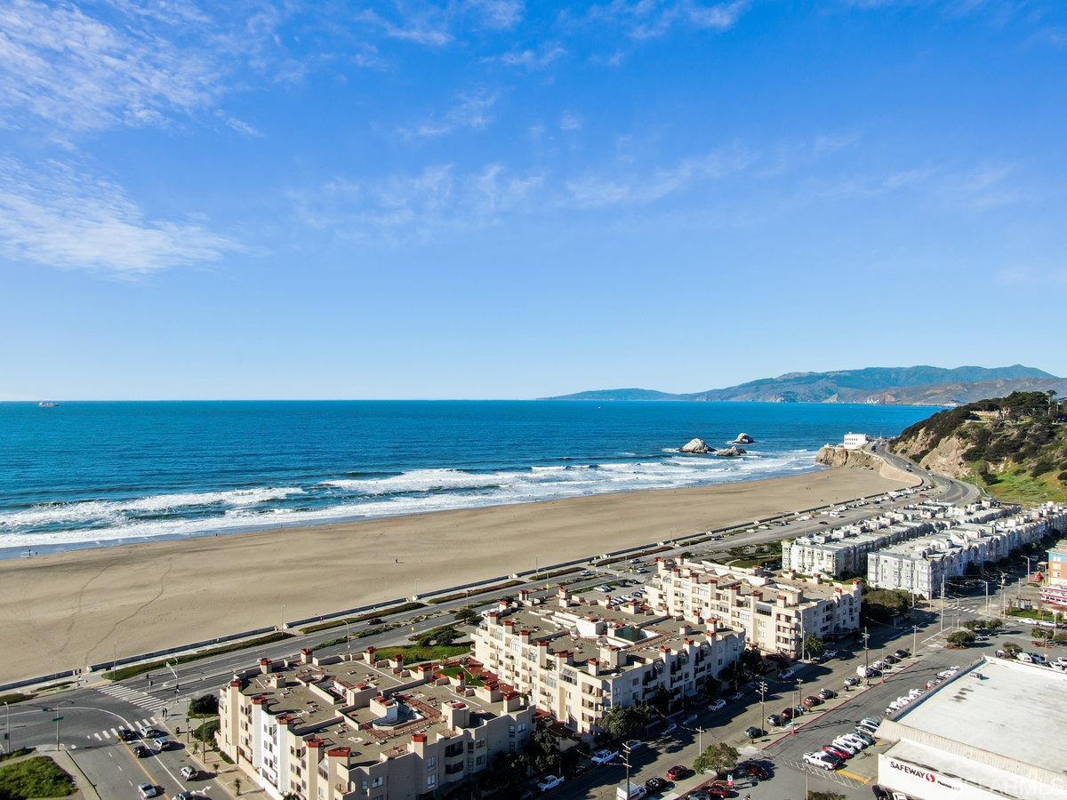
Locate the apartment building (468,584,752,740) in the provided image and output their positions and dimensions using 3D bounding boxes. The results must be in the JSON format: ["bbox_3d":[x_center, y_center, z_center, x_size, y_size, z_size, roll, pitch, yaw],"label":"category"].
[{"bbox_3d":[14.232,59.105,176.846,45.500,14.600,52.500,0,0,-42],"label":"apartment building"}]

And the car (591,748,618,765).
[{"bbox_3d":[13.171,65.723,135.956,5.200,1.650,1.850,0,0,-42],"label":"car"}]

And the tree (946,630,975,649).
[{"bbox_3d":[114.670,64.234,197.937,6.400,4.200,6.800,0,0,-42],"label":"tree"}]

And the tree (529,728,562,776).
[{"bbox_3d":[2.066,62.855,132.227,5.500,7.300,6.000,0,0,0],"label":"tree"}]

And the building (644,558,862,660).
[{"bbox_3d":[63.825,58.957,221.003,39.500,14.600,52.000,0,0,-42],"label":"building"}]

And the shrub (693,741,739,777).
[{"bbox_3d":[32.295,63.959,131.069,7.300,5.100,7.800,0,0,0],"label":"shrub"}]

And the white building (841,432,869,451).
[{"bbox_3d":[370.113,48.120,851.822,25.000,17.500,25.000,0,0,30],"label":"white building"}]

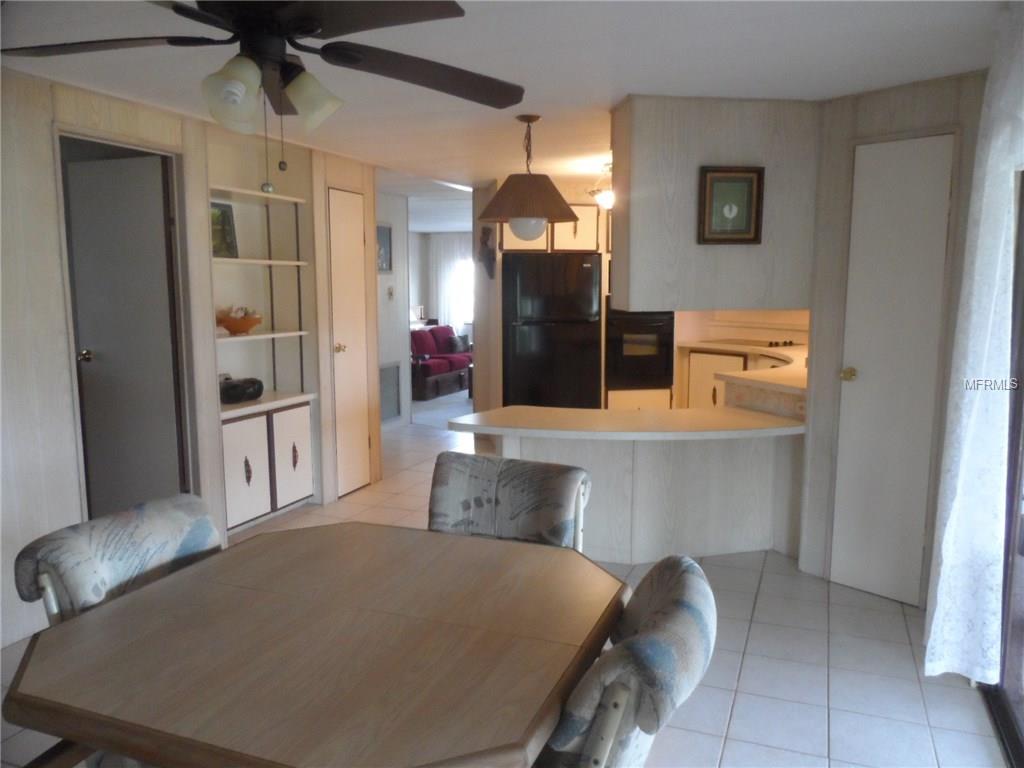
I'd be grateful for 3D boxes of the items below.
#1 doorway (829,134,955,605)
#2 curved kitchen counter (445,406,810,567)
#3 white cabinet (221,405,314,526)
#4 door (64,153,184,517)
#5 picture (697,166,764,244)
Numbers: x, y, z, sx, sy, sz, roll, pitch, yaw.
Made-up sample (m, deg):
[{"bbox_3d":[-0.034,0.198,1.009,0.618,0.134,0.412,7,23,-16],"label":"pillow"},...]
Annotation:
[{"bbox_3d":[1.722,-0.035,3.232,0.393,2.062,0.045,7,11,44],"label":"doorway"},{"bbox_3d":[0.605,0.551,3.795,1.870,0.755,0.850,0,8,-3],"label":"curved kitchen counter"},{"bbox_3d":[-1.648,0.492,4.466,0.360,0.678,0.789,3,8,23],"label":"white cabinet"},{"bbox_3d":[-2.004,-0.108,3.734,0.591,2.066,0.045,2,8,18],"label":"door"},{"bbox_3d":[1.032,-0.834,3.316,0.310,0.356,0.030,-1,8,-7],"label":"picture"}]

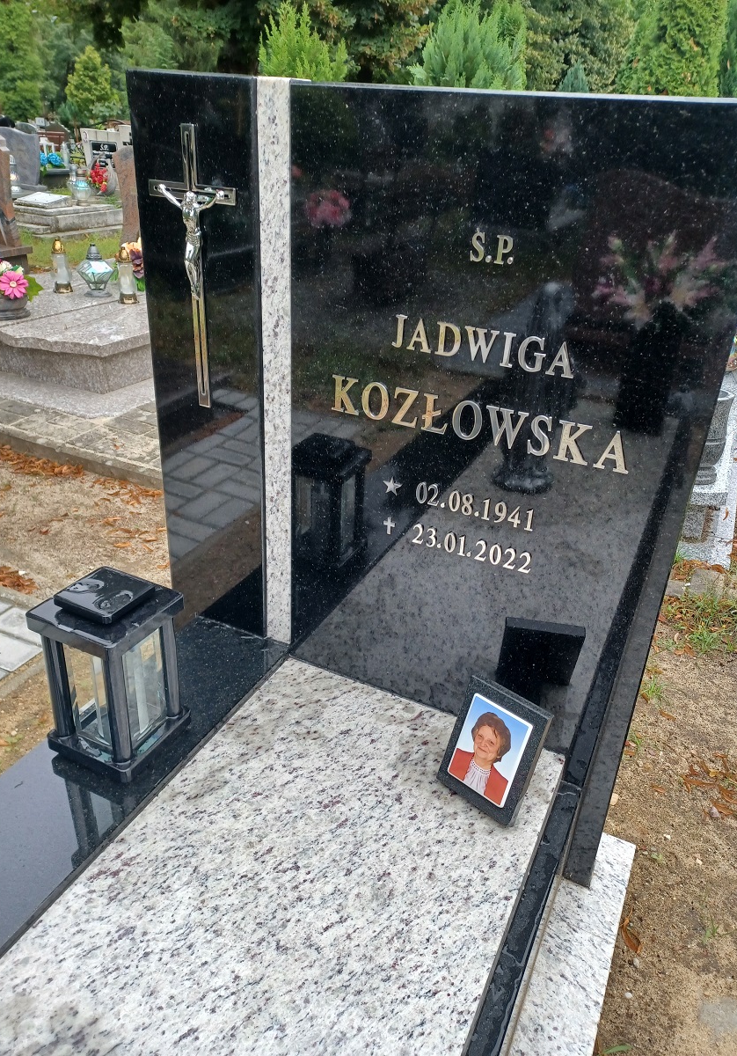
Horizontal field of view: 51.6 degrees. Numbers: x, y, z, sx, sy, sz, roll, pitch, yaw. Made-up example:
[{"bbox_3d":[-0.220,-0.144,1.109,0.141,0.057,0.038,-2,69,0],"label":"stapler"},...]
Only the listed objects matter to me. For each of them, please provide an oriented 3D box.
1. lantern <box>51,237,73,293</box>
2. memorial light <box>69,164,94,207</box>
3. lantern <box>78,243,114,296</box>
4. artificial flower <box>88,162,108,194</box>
[{"bbox_3d":[-1.502,-1.280,3.715,0.090,0.243,0.090,-8,30,-19],"label":"lantern"},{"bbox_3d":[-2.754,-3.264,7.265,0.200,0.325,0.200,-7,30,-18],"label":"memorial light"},{"bbox_3d":[-1.322,-1.249,3.685,0.176,0.235,0.176,-7,30,-18],"label":"lantern"},{"bbox_3d":[-2.792,-3.620,7.894,0.180,0.270,0.150,-6,30,-17],"label":"artificial flower"}]

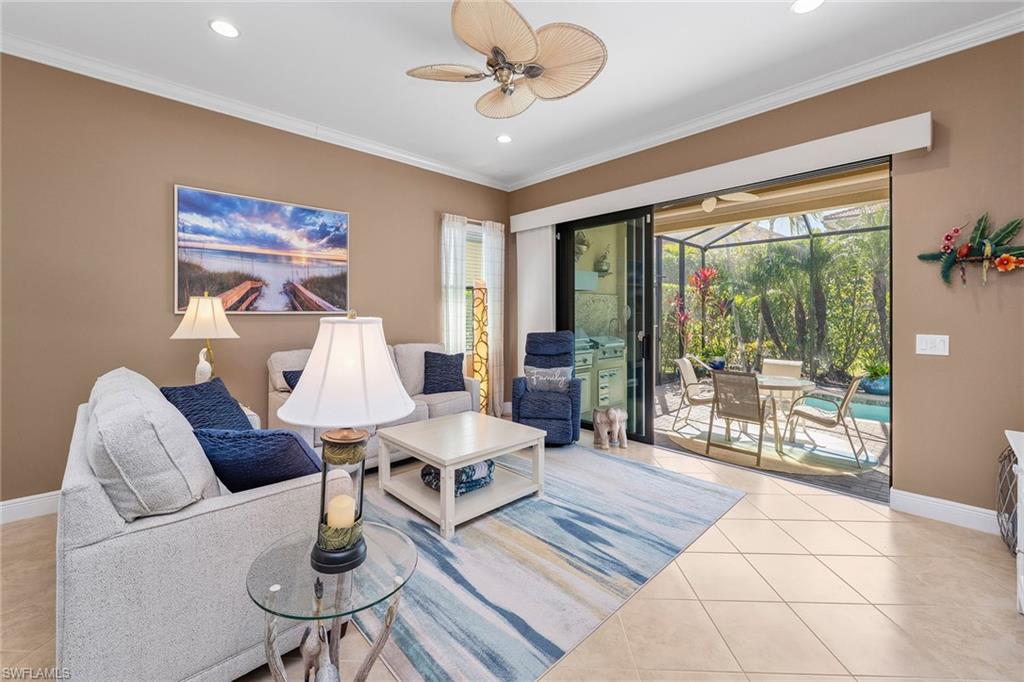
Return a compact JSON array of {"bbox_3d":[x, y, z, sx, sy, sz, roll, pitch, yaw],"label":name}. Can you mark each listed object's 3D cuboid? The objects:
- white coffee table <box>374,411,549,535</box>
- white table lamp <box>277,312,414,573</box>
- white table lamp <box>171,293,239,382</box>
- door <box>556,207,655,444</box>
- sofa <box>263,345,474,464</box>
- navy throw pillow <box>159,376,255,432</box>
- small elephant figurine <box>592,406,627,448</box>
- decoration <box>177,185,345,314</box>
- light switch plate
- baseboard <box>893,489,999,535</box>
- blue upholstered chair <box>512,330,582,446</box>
[{"bbox_3d":[-0.376,0.915,2.999,0.900,0.450,0.900,-2,4,-42],"label":"white coffee table"},{"bbox_3d":[-0.542,0.309,1.300,0.420,0.808,0.420,0,3,0],"label":"white table lamp"},{"bbox_3d":[-2.202,0.048,2.860,0.410,0.800,0.410,0,3,0],"label":"white table lamp"},{"bbox_3d":[1.015,-0.194,4.565,0.120,2.450,1.294,-3,4,-44],"label":"door"},{"bbox_3d":[-1.231,0.592,3.727,1.699,1.010,0.871,-2,4,-42],"label":"sofa"},{"bbox_3d":[-1.713,0.442,2.251,0.160,0.450,0.450,-27,1,-3],"label":"navy throw pillow"},{"bbox_3d":[1.027,0.875,4.138,0.340,0.373,0.360,0,3,-4],"label":"small elephant figurine"},{"bbox_3d":[-2.121,-0.745,3.543,1.340,1.012,0.040,-2,4,-42],"label":"decoration"},{"bbox_3d":[2.734,0.029,2.587,0.012,0.123,0.147,-3,4,-44],"label":"light switch plate"},{"bbox_3d":[2.787,1.101,2.533,0.020,0.140,0.550,-3,4,-44],"label":"baseboard"},{"bbox_3d":[0.412,0.488,4.457,0.730,1.110,0.860,0,3,8],"label":"blue upholstered chair"}]

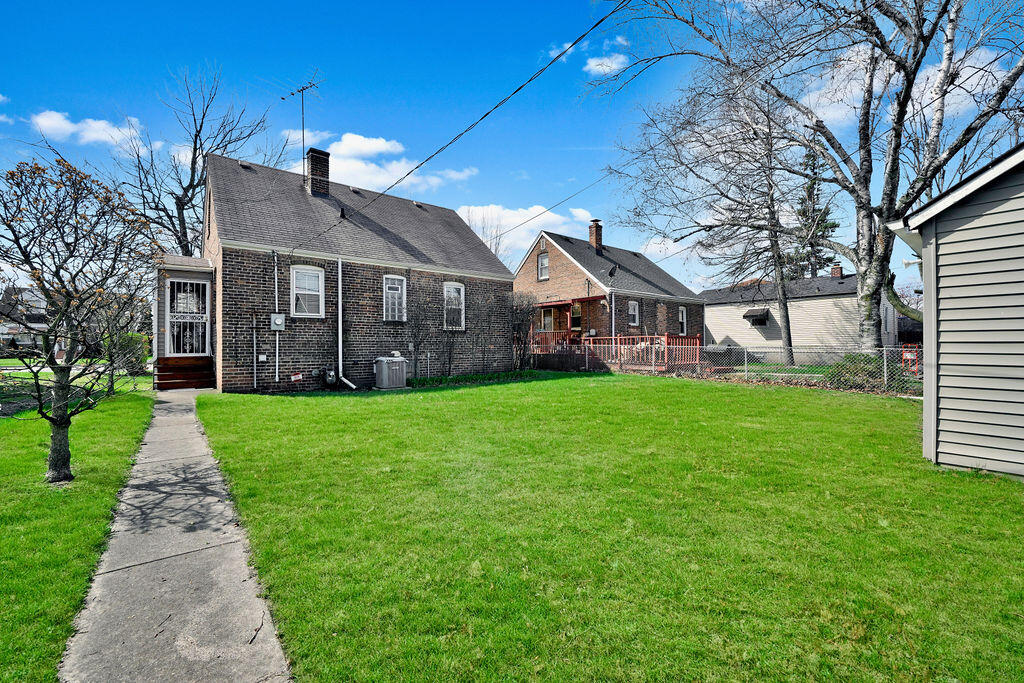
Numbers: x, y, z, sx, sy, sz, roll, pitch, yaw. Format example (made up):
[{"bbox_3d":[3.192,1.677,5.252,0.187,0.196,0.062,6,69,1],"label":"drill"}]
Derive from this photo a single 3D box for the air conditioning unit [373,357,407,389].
[{"bbox_3d":[-2.900,0.730,9.568,0.640,0.750,0.640,0,0,-37],"label":"air conditioning unit"}]

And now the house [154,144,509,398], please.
[{"bbox_3d":[-5.744,-2.350,13.131,8.700,6.800,8.100,0,0,-37],"label":"house"}]

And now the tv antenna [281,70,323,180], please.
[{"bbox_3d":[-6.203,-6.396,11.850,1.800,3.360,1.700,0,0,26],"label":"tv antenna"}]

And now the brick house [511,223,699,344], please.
[{"bbox_3d":[4.326,-2.373,20.871,7.500,7.000,8.100,0,0,-37],"label":"brick house"}]

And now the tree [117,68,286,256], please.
[{"bbox_3d":[-14.194,-5.552,18.031,7.800,13.200,7.800,0,0,-37],"label":"tree"}]

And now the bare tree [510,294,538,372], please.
[{"bbox_3d":[0.360,-0.276,13.602,1.100,2.700,1.100,0,0,0],"label":"bare tree"}]

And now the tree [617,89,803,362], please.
[{"bbox_3d":[10.006,-5.170,17.829,8.000,12.600,7.500,0,0,-37],"label":"tree"}]

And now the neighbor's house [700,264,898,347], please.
[{"bbox_3d":[14.096,-1.321,24.292,7.000,5.100,12.200,0,0,-37],"label":"neighbor's house"}]

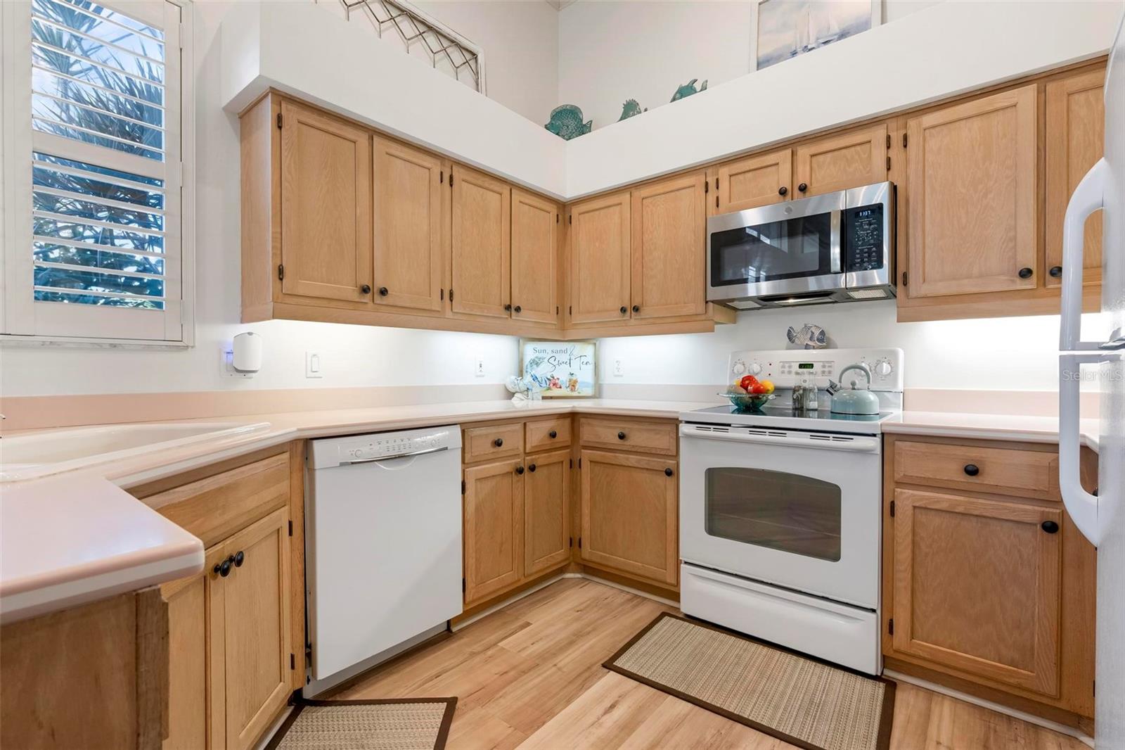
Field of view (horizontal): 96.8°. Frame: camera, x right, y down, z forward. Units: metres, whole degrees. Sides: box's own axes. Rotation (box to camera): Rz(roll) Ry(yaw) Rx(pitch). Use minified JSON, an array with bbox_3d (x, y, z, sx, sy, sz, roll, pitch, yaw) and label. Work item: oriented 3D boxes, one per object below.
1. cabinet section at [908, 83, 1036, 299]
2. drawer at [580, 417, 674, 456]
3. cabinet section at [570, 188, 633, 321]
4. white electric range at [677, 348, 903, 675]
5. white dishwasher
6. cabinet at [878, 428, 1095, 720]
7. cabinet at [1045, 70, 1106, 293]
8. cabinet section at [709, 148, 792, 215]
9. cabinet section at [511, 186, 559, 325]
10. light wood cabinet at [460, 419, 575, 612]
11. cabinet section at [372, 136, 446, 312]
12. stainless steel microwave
[{"bbox_3d":[1.616,-0.660,1.988,0.372,0.710,0.319,0,1,39],"label":"cabinet section"},{"bbox_3d":[0.451,0.303,2.670,0.567,0.150,0.455,0,1,40],"label":"drawer"},{"bbox_3d":[0.324,-0.667,3.049,0.414,0.710,0.319,0,1,39],"label":"cabinet section"},{"bbox_3d":[1.029,0.480,2.248,0.763,1.211,0.710,0,1,40],"label":"white electric range"},{"bbox_3d":[-0.848,0.645,2.051,0.615,0.878,0.600,0,1,40],"label":"white dishwasher"},{"bbox_3d":[1.570,0.636,1.873,0.550,0.855,0.620,0,1,40],"label":"cabinet"},{"bbox_3d":[1.925,-0.661,1.763,0.357,0.770,0.320,0,1,40],"label":"cabinet"},{"bbox_3d":[1.006,-0.907,2.486,0.337,0.223,0.319,0,1,39],"label":"cabinet section"},{"bbox_3d":[-0.276,-0.665,2.994,0.319,0.710,0.390,0,1,39],"label":"cabinet section"},{"bbox_3d":[-0.411,0.630,2.633,0.615,0.858,0.775,0,1,40],"label":"light wood cabinet"},{"bbox_3d":[-0.808,-0.659,2.347,0.319,0.710,0.350,0,1,39],"label":"cabinet section"},{"bbox_3d":[1.125,-0.565,2.367,0.754,0.417,0.410,0,1,40],"label":"stainless steel microwave"}]

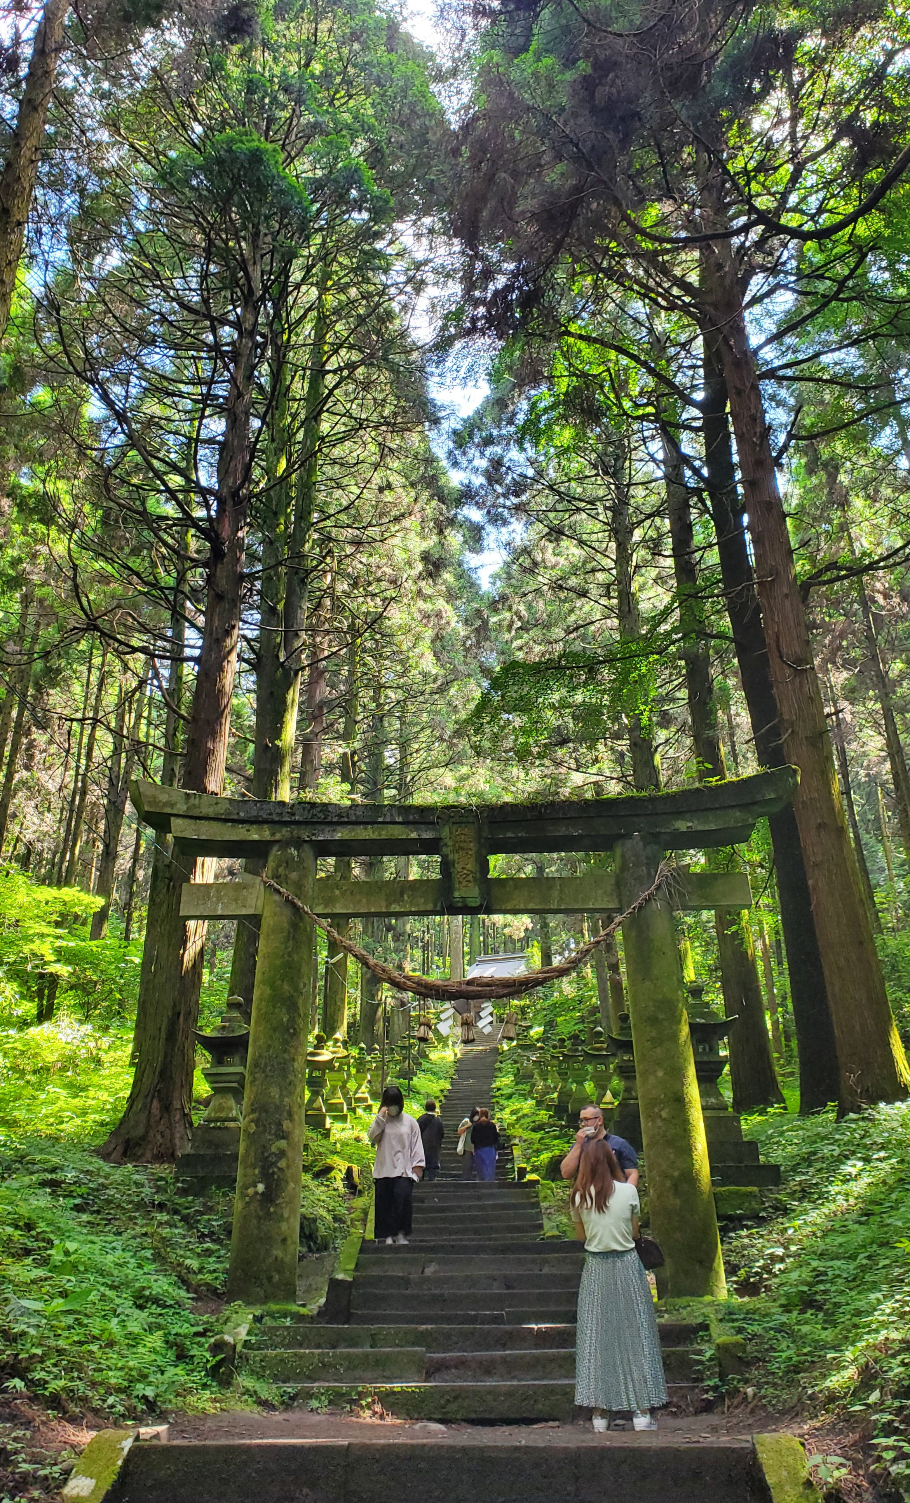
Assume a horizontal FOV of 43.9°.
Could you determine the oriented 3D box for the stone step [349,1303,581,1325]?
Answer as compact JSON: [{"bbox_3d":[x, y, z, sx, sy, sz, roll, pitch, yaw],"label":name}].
[{"bbox_3d":[0.153,4.371,8.771,1.922,0.152,0.420,-1,-26,1],"label":"stone step"}]

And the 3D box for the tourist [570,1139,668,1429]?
[{"bbox_3d":[0.938,3.151,6.745,0.540,1.600,0.420,-4,-26,6],"label":"tourist"}]

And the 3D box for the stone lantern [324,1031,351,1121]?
[{"bbox_3d":[-2.436,6.768,23.421,0.600,1.853,0.600,-1,-26,1],"label":"stone lantern"}]

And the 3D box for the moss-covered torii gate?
[{"bbox_3d":[0.144,2.315,9.885,6.280,4.491,0.600,-1,-26,1],"label":"moss-covered torii gate"}]

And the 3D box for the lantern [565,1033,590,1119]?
[{"bbox_3d":[2.628,6.941,24.187,0.600,1.815,0.600,-1,-26,1],"label":"lantern"}]

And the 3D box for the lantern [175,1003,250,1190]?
[{"bbox_3d":[-2.686,3.966,13.218,1.250,2.215,1.250,-1,-26,1],"label":"lantern"}]

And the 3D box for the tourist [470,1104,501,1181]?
[{"bbox_3d":[0.530,6.870,19.231,0.500,1.580,0.360,-3,-26,5],"label":"tourist"}]

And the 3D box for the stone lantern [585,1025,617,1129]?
[{"bbox_3d":[2.814,6.255,21.739,0.660,1.939,0.660,-1,-26,1],"label":"stone lantern"}]

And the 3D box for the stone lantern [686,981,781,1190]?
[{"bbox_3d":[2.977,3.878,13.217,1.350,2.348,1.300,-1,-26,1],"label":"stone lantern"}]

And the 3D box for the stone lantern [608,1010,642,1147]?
[{"bbox_3d":[2.943,5.408,18.702,0.800,2.196,0.800,-1,-26,1],"label":"stone lantern"}]

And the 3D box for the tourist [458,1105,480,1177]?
[{"bbox_3d":[0.237,6.940,19.422,0.360,1.580,0.450,-14,-29,25],"label":"tourist"}]

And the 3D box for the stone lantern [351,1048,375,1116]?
[{"bbox_3d":[-2.428,8.634,29.742,0.620,1.810,0.620,-1,-26,1],"label":"stone lantern"}]

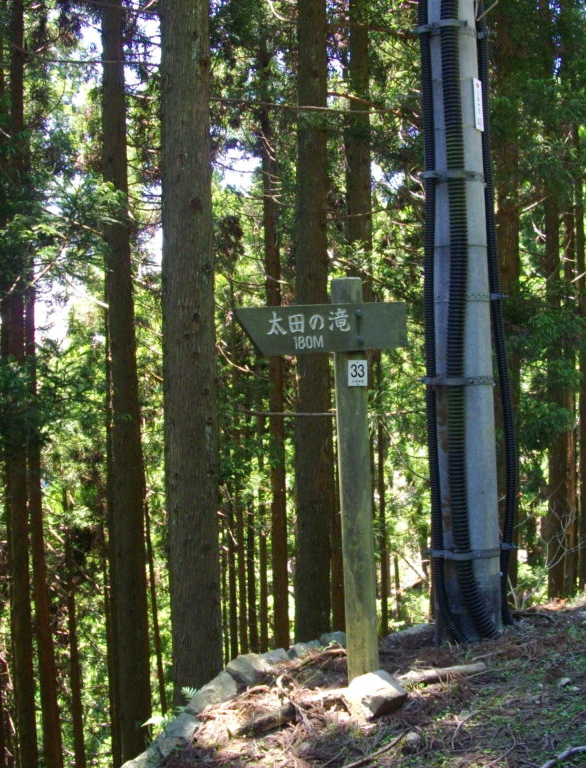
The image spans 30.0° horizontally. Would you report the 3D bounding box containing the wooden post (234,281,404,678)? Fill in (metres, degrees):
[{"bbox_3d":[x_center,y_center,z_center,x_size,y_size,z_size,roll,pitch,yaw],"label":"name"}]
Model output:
[{"bbox_3d":[0.130,0.450,4.842,0.897,1.834,0.155,-3,2,-33],"label":"wooden post"}]

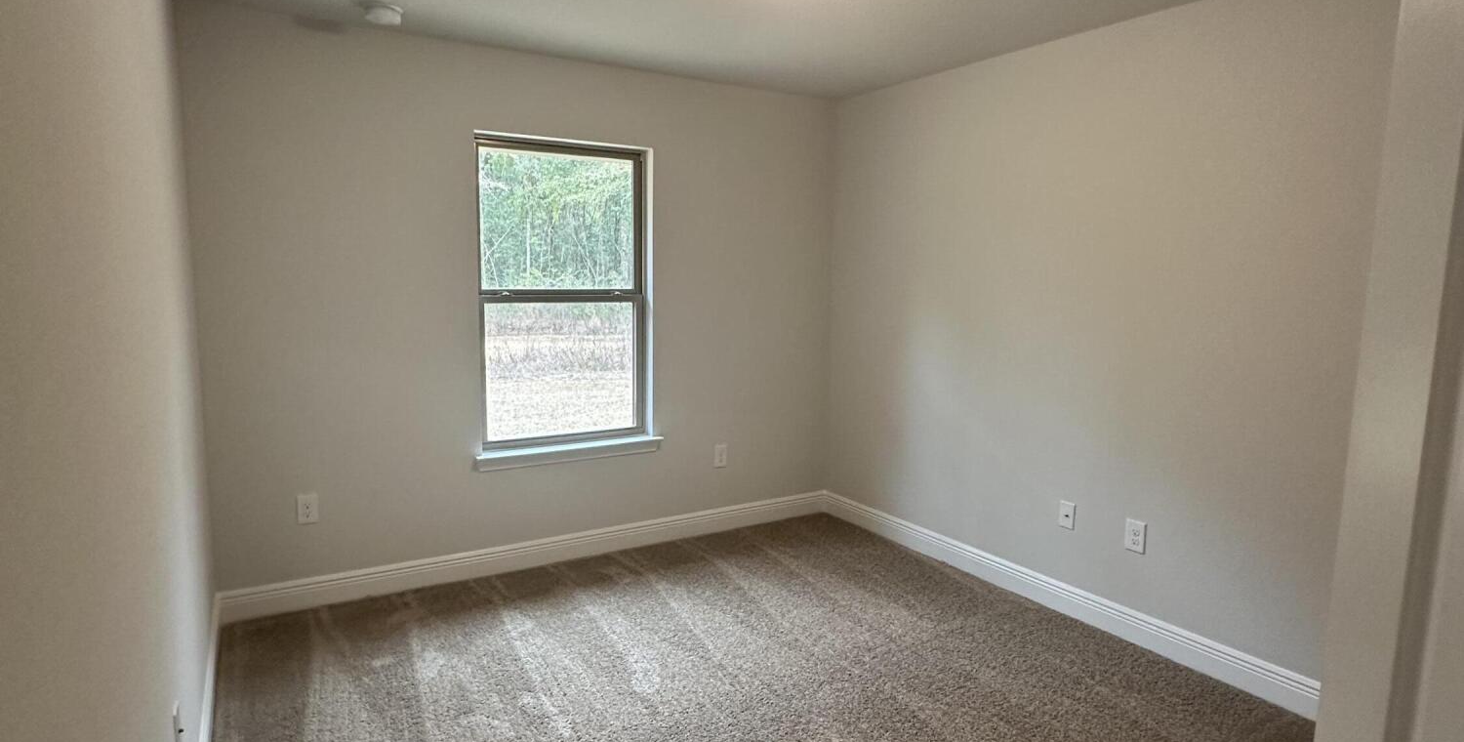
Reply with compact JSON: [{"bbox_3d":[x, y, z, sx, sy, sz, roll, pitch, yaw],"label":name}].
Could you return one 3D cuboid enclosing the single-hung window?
[{"bbox_3d":[-0.807,-0.367,3.868,0.875,1.460,0.100,-4,8,-31],"label":"single-hung window"}]

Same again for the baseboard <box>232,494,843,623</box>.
[{"bbox_3d":[-0.763,0.880,4.007,3.110,0.136,0.018,-4,8,-31],"label":"baseboard"}]

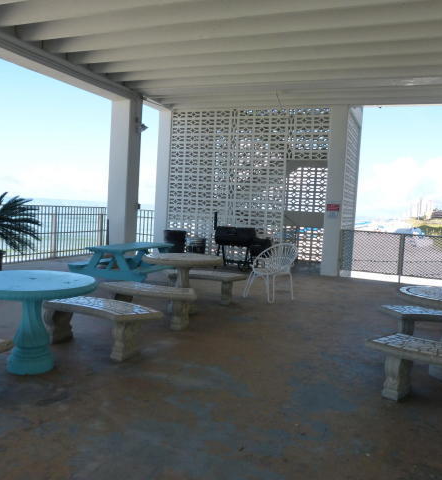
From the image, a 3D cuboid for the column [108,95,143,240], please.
[{"bbox_3d":[-2.224,-1.260,10.619,0.450,3.720,0.440,5,4,22],"label":"column"}]

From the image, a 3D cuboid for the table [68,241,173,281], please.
[{"bbox_3d":[-1.486,0.459,7.863,1.450,0.740,1.780,4,4,18],"label":"table"}]

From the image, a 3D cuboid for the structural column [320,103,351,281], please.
[{"bbox_3d":[2.646,-1.106,10.630,0.400,3.870,0.400,5,4,23],"label":"structural column"}]

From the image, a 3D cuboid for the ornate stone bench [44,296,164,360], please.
[{"bbox_3d":[-1.186,0.855,4.501,1.270,0.430,0.550,5,4,27],"label":"ornate stone bench"}]

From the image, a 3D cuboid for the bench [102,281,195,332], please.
[{"bbox_3d":[-0.853,0.796,5.649,1.230,0.430,0.550,4,4,16],"label":"bench"}]

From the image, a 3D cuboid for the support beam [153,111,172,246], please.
[{"bbox_3d":[-1.465,-1.441,12.378,0.390,3.880,0.400,5,4,23],"label":"support beam"}]

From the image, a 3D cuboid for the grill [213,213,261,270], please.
[{"bbox_3d":[0.488,0.049,11.076,1.300,1.330,0.650,5,4,22],"label":"grill"}]

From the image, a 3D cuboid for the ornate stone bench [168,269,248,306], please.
[{"bbox_3d":[-0.265,0.710,7.074,1.240,0.420,0.500,4,4,17],"label":"ornate stone bench"}]

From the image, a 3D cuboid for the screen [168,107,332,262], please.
[{"bbox_3d":[0.538,-1.262,11.396,4.090,3.860,0.140,5,4,23],"label":"screen"}]

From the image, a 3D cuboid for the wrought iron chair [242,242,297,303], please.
[{"bbox_3d":[0.864,0.520,7.569,0.700,0.900,0.710,7,5,43],"label":"wrought iron chair"}]

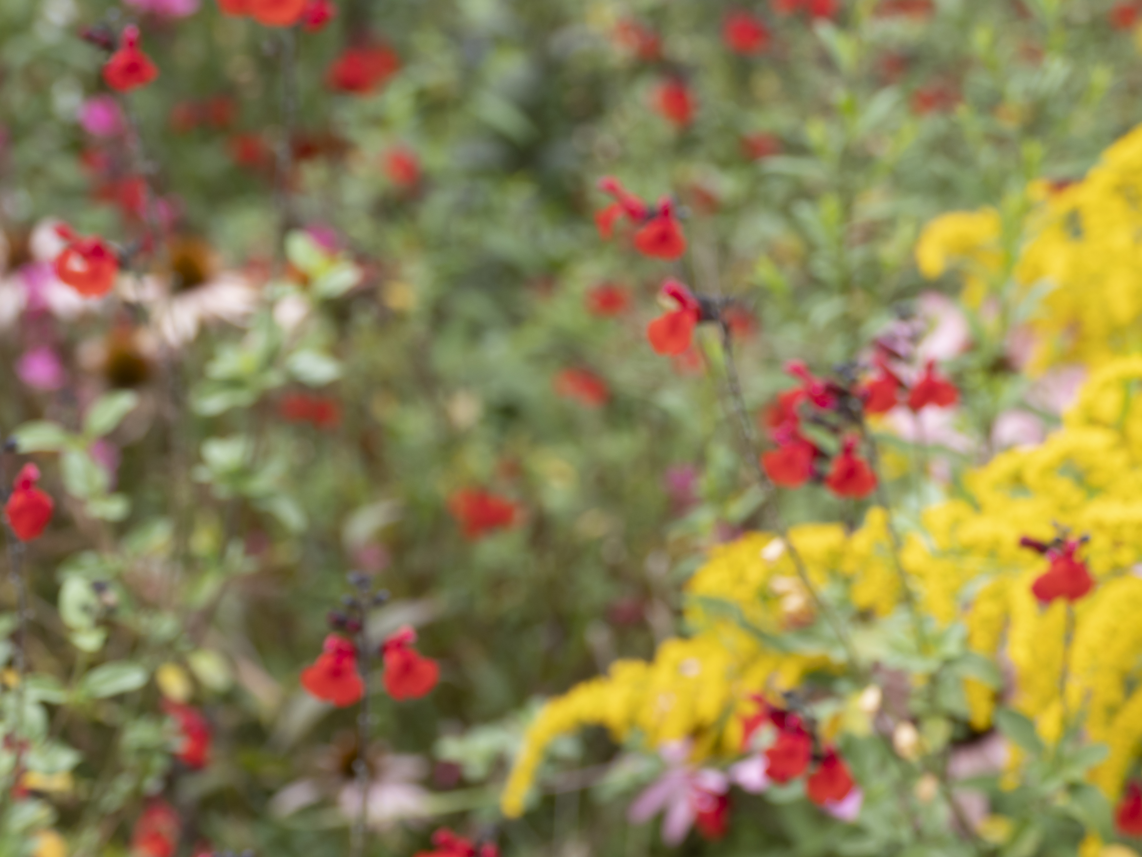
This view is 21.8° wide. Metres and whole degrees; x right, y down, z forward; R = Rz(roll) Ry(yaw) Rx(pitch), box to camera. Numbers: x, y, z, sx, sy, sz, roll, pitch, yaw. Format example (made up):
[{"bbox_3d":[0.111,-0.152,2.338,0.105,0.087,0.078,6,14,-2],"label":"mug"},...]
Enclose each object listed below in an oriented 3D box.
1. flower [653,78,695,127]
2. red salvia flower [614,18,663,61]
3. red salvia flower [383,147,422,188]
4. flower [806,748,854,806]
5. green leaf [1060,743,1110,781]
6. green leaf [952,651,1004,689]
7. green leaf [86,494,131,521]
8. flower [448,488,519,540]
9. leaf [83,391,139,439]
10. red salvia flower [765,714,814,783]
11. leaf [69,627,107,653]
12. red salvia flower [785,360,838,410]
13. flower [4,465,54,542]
[{"bbox_3d":[0.056,-0.178,1.620,0.018,0.024,0.023,7,21,19],"label":"flower"},{"bbox_3d":[0.043,-0.249,1.900,0.024,0.025,0.022,6,15,22],"label":"red salvia flower"},{"bbox_3d":[-0.094,-0.146,1.653,0.019,0.021,0.018,0,20,0],"label":"red salvia flower"},{"bbox_3d":[0.101,0.135,1.153,0.019,0.022,0.019,-3,20,-8],"label":"flower"},{"bbox_3d":[0.206,0.133,1.190,0.024,0.005,0.012,-19,42,-12],"label":"green leaf"},{"bbox_3d":[0.167,0.099,1.220,0.021,0.007,0.014,21,38,8],"label":"green leaf"},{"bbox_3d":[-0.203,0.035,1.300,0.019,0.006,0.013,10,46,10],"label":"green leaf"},{"bbox_3d":[-0.044,0.043,1.500,0.026,0.023,0.022,-16,25,-37],"label":"flower"},{"bbox_3d":[-0.194,-0.006,1.250,0.026,0.005,0.013,-35,62,-14],"label":"leaf"},{"bbox_3d":[0.088,0.129,1.200,0.019,0.025,0.023,5,21,14],"label":"red salvia flower"},{"bbox_3d":[-0.198,0.087,1.220,0.016,0.009,0.012,-3,14,-11],"label":"leaf"},{"bbox_3d":[0.097,-0.018,1.200,0.025,0.020,0.015,-8,16,-29],"label":"red salvia flower"},{"bbox_3d":[-0.219,0.030,1.200,0.019,0.030,0.022,-2,14,-9],"label":"flower"}]

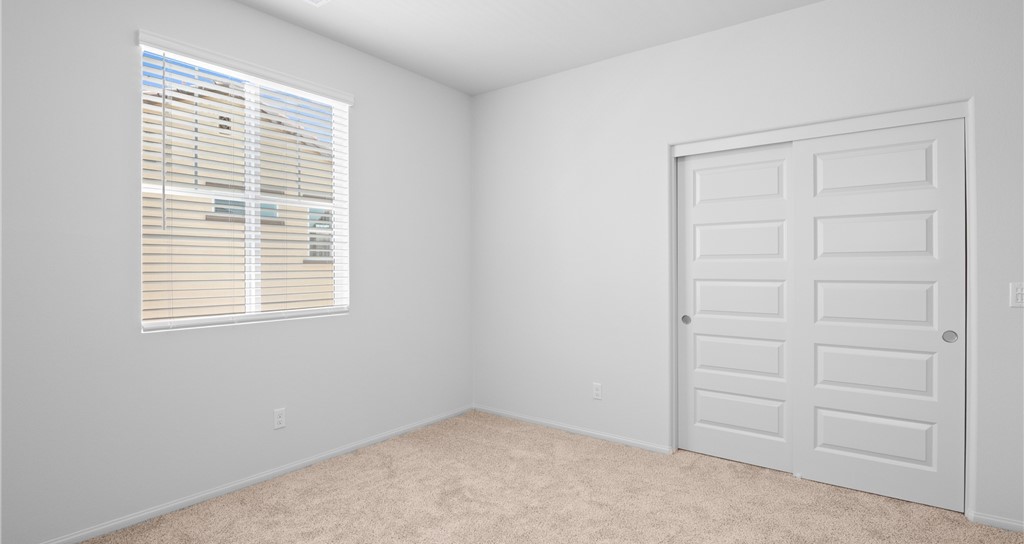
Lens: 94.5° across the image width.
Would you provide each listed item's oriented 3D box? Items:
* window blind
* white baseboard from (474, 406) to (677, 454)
[{"bbox_3d":[-1.475,-0.426,2.779,0.065,1.427,1.138,0,0,39],"label":"window blind"},{"bbox_3d":[0.359,1.185,3.641,1.710,0.060,0.016,0,0,35],"label":"white baseboard"}]

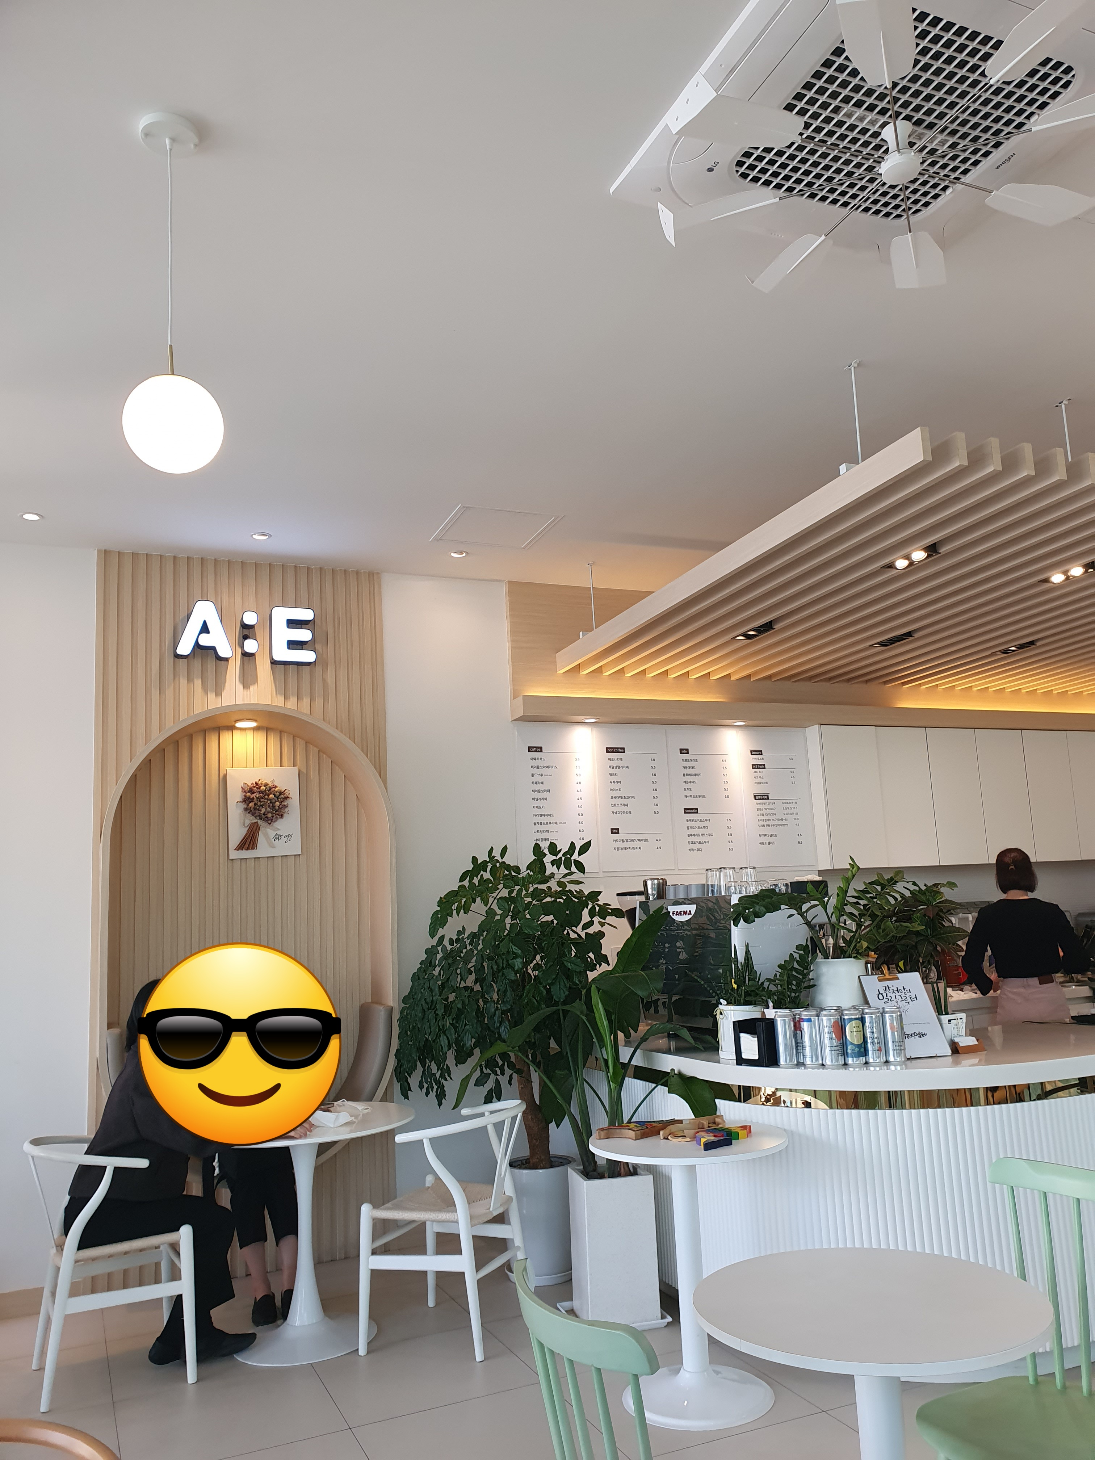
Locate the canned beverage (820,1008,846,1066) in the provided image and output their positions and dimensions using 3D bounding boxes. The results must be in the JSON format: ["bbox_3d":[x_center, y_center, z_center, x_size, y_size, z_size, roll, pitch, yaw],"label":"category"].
[{"bbox_3d":[0.883,0.953,3.405,0.066,0.168,0.066,-3,-9,0],"label":"canned beverage"}]

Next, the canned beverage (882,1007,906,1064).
[{"bbox_3d":[1.089,0.961,3.447,0.065,0.166,0.065,-6,-10,16],"label":"canned beverage"}]

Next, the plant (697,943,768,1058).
[{"bbox_3d":[0.609,0.898,3.643,0.220,0.380,0.210,-3,-9,0],"label":"plant"}]

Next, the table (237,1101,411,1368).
[{"bbox_3d":[-0.862,1.766,3.892,0.800,0.722,0.800,-3,-10,-1],"label":"table"}]

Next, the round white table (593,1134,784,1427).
[{"bbox_3d":[0.422,1.580,3.226,0.605,0.727,0.605,-3,-10,-1],"label":"round white table"}]

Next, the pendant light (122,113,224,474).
[{"bbox_3d":[-0.778,-0.899,2.270,0.200,0.765,0.200,1,-11,-24],"label":"pendant light"}]

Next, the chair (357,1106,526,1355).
[{"bbox_3d":[-0.319,1.711,3.826,0.530,0.750,0.550,-7,-10,23],"label":"chair"}]

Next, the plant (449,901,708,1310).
[{"bbox_3d":[0.148,1.429,4.130,0.930,1.390,0.800,-3,-9,0],"label":"plant"}]

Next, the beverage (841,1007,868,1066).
[{"bbox_3d":[0.954,0.949,3.402,0.066,0.168,0.066,-3,-9,0],"label":"beverage"}]

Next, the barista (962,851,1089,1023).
[{"bbox_3d":[2.175,1.334,4.868,0.540,1.610,0.400,-6,-10,21],"label":"barista"}]

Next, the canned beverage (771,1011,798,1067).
[{"bbox_3d":[0.751,0.969,3.457,0.066,0.168,0.066,-3,-9,0],"label":"canned beverage"}]

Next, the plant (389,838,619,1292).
[{"bbox_3d":[-0.152,1.343,4.571,0.900,1.730,0.850,-3,-9,0],"label":"plant"}]

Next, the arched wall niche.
[{"bbox_3d":[-1.286,1.011,4.745,1.240,2.250,0.340,1,-11,-24],"label":"arched wall niche"}]

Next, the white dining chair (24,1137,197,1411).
[{"bbox_3d":[-1.471,1.747,3.669,0.530,0.750,0.550,2,-11,-28],"label":"white dining chair"}]

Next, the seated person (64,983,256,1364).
[{"bbox_3d":[-1.336,1.537,3.893,0.720,1.250,0.470,1,-10,-24],"label":"seated person"}]

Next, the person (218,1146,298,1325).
[{"bbox_3d":[-1.150,1.611,4.374,0.460,1.240,0.700,1,-10,-21],"label":"person"}]

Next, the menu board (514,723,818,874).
[{"bbox_3d":[0.677,0.360,5.773,1.790,0.755,0.030,1,-11,-24],"label":"menu board"}]

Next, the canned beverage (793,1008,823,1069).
[{"bbox_3d":[0.815,0.958,3.410,0.066,0.168,0.066,-3,-9,0],"label":"canned beverage"}]

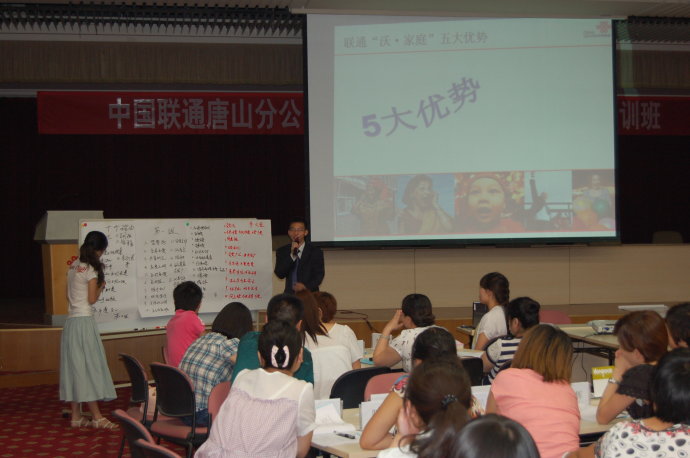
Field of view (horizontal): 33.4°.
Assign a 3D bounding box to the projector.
[{"bbox_3d":[2.070,0.760,9.020,0.300,0.095,0.240,-1,0,-9],"label":"projector"}]

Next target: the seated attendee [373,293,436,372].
[{"bbox_3d":[0.390,1.010,7.200,0.550,1.200,0.800,-1,0,-30],"label":"seated attendee"}]

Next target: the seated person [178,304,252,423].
[{"bbox_3d":[-0.750,1.010,6.800,0.500,1.160,0.750,-1,0,37],"label":"seated person"}]

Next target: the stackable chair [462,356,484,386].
[{"bbox_3d":[0.540,1.200,7.100,0.520,0.820,0.560,-1,0,-25],"label":"stackable chair"}]

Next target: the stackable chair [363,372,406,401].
[{"bbox_3d":[0.420,1.200,6.080,0.520,0.820,0.560,-1,0,-22],"label":"stackable chair"}]

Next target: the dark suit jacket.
[{"bbox_3d":[-0.450,0.490,11.300,0.490,0.740,0.320,-1,0,12],"label":"dark suit jacket"}]

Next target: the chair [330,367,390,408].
[{"bbox_3d":[-0.030,1.165,6.470,0.500,0.830,0.550,-1,0,-37],"label":"chair"}]

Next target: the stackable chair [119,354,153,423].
[{"bbox_3d":[-1.130,1.215,7.420,0.560,0.820,0.520,-1,0,-30],"label":"stackable chair"}]

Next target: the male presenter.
[{"bbox_3d":[-0.450,0.740,11.350,0.520,1.700,0.380,-1,0,9],"label":"male presenter"}]

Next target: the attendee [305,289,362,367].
[{"bbox_3d":[-0.060,0.975,6.880,0.480,1.210,0.680,-1,0,-10],"label":"attendee"}]

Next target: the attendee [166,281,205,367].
[{"bbox_3d":[-0.950,1.000,8.300,0.800,1.250,0.500,0,0,-44],"label":"attendee"}]

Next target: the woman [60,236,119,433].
[{"bbox_3d":[-2.090,0.815,9.350,0.440,1.580,0.460,-1,0,-40],"label":"woman"}]

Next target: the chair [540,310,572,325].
[{"bbox_3d":[1.790,1.140,10.200,0.500,0.830,0.550,-1,0,18],"label":"chair"}]

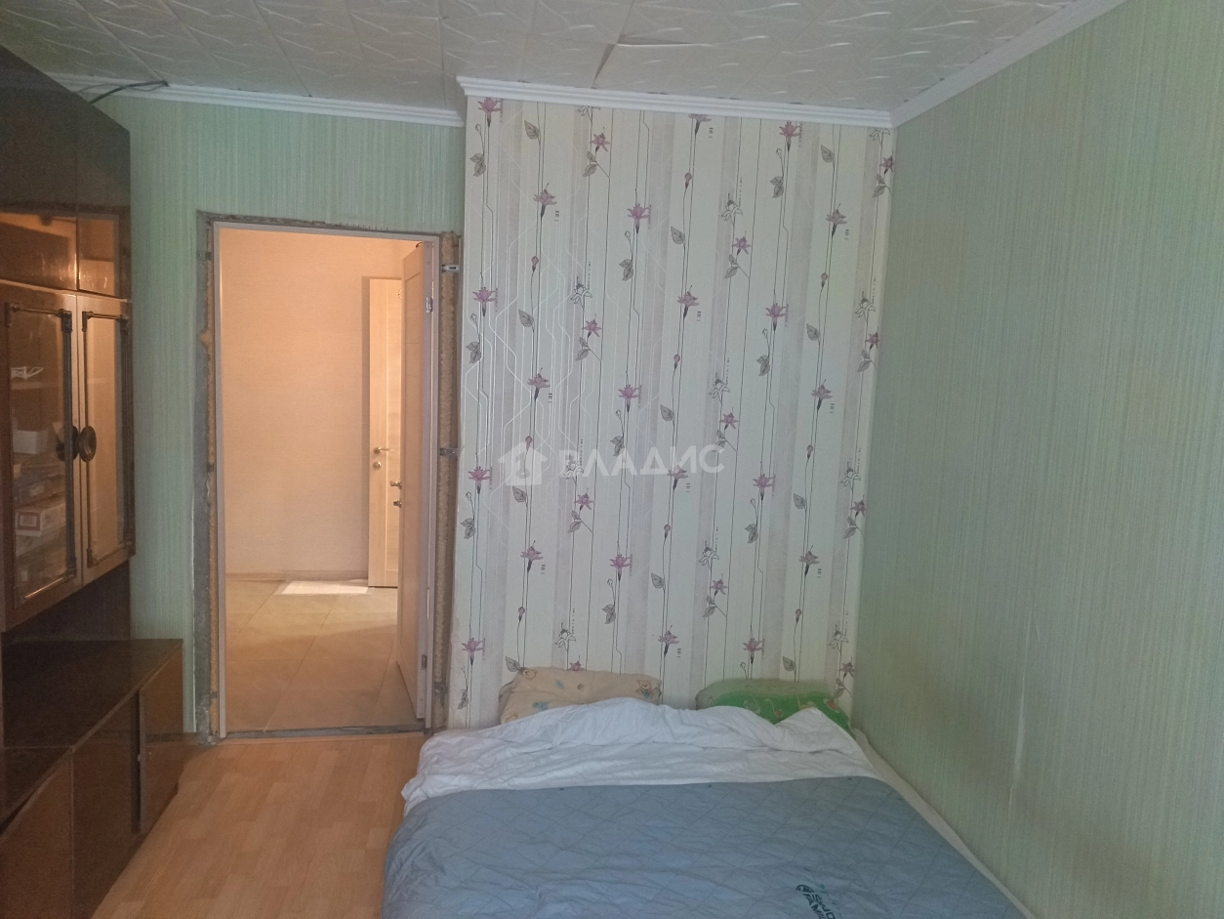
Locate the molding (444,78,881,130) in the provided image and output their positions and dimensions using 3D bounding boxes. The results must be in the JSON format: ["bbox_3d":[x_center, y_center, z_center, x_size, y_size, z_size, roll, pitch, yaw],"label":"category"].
[{"bbox_3d":[0.251,-1.249,2.984,1.570,0.047,0.033,2,7,-7],"label":"molding"}]

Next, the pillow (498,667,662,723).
[{"bbox_3d":[-0.098,0.900,3.012,0.610,0.210,0.380,2,7,-7],"label":"pillow"}]

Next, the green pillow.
[{"bbox_3d":[0.605,0.945,3.104,0.590,0.200,0.380,2,7,-7],"label":"green pillow"}]

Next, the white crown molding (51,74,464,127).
[{"bbox_3d":[-1.318,-1.335,3.162,1.510,0.047,0.033,1,7,-10],"label":"white crown molding"}]

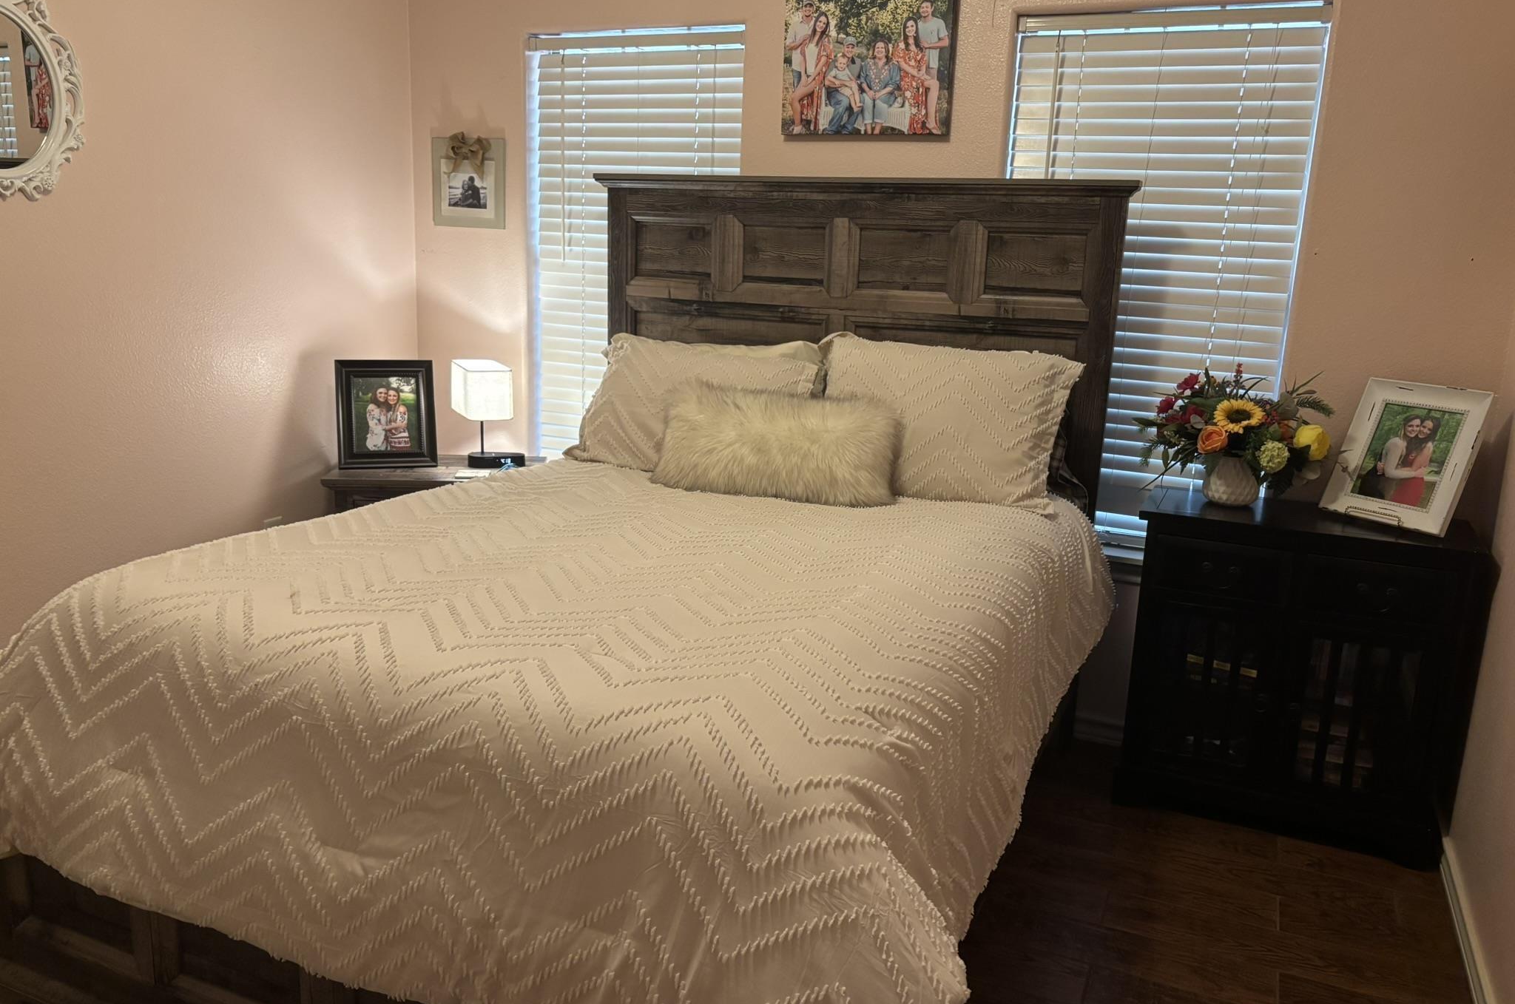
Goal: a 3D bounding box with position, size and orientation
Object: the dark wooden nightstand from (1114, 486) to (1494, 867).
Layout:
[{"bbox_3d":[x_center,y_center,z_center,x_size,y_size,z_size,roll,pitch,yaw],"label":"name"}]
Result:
[{"bbox_3d":[1.381,0.430,2.992,0.773,0.805,0.364,8,14,23],"label":"dark wooden nightstand"}]

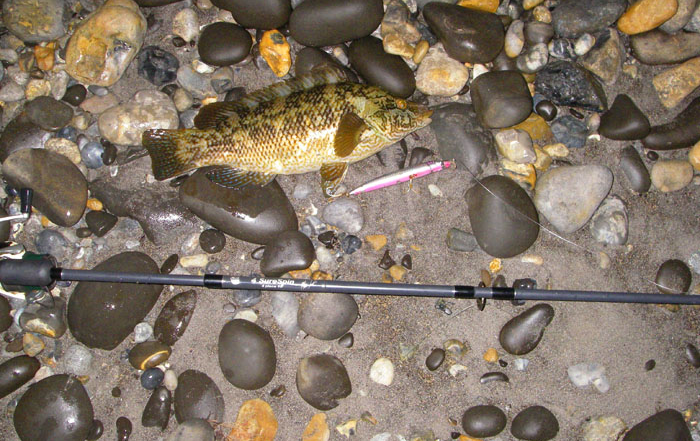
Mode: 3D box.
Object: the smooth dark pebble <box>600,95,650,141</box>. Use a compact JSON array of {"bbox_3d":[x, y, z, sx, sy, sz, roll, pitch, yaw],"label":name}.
[{"bbox_3d":[0.338,-0.120,0.939,0.056,0.036,0.060,38,79,9],"label":"smooth dark pebble"}]

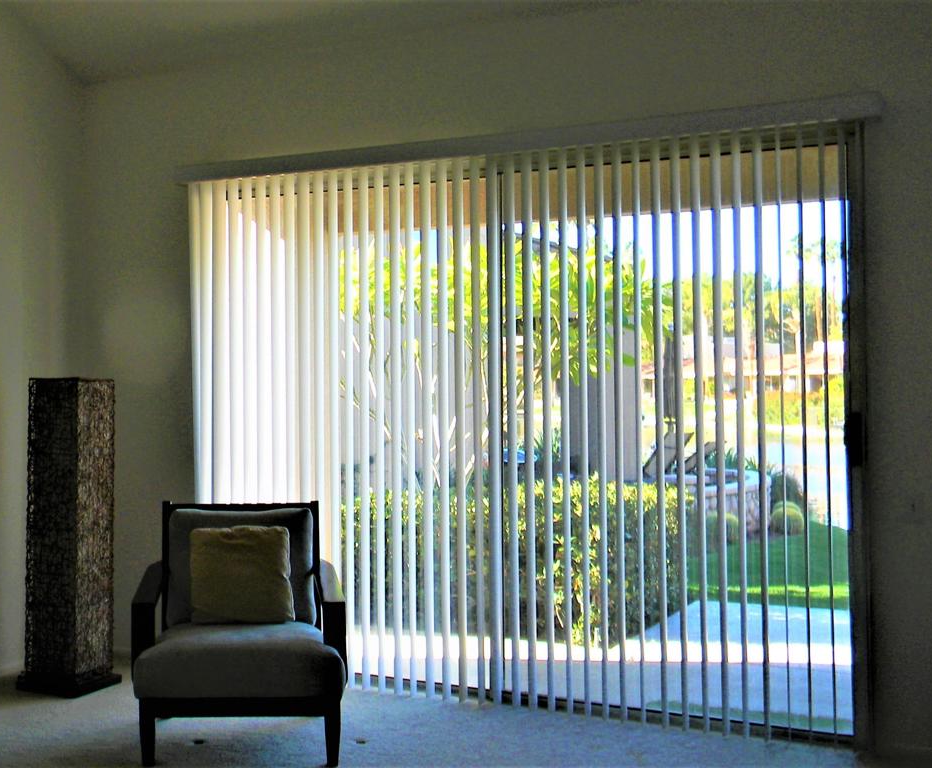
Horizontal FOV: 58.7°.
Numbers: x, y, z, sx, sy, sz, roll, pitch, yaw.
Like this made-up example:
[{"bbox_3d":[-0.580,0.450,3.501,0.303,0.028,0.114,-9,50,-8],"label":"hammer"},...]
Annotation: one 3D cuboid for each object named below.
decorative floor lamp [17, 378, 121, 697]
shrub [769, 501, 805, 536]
[{"bbox_3d":[-1.821,0.683,3.834,0.300,1.404,0.300,0,-2,18],"label":"decorative floor lamp"},{"bbox_3d":[3.482,1.461,9.000,0.380,0.380,0.400,-1,-2,21],"label":"shrub"}]

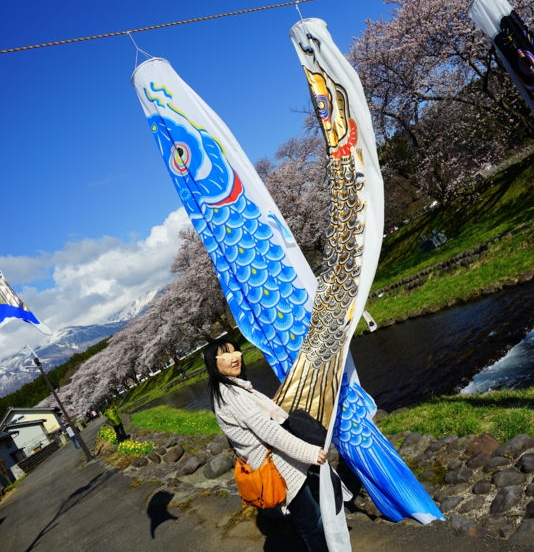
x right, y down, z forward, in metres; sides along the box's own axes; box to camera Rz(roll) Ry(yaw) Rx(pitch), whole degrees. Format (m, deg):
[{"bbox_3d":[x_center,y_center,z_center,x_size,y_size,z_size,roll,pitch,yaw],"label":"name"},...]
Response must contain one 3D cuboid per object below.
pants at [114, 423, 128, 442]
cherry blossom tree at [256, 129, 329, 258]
[{"bbox_3d":[-5.968,6.397,21.808,0.420,0.780,0.380,-25,-5,-15],"label":"pants"},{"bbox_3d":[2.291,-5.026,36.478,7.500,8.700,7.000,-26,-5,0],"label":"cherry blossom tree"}]

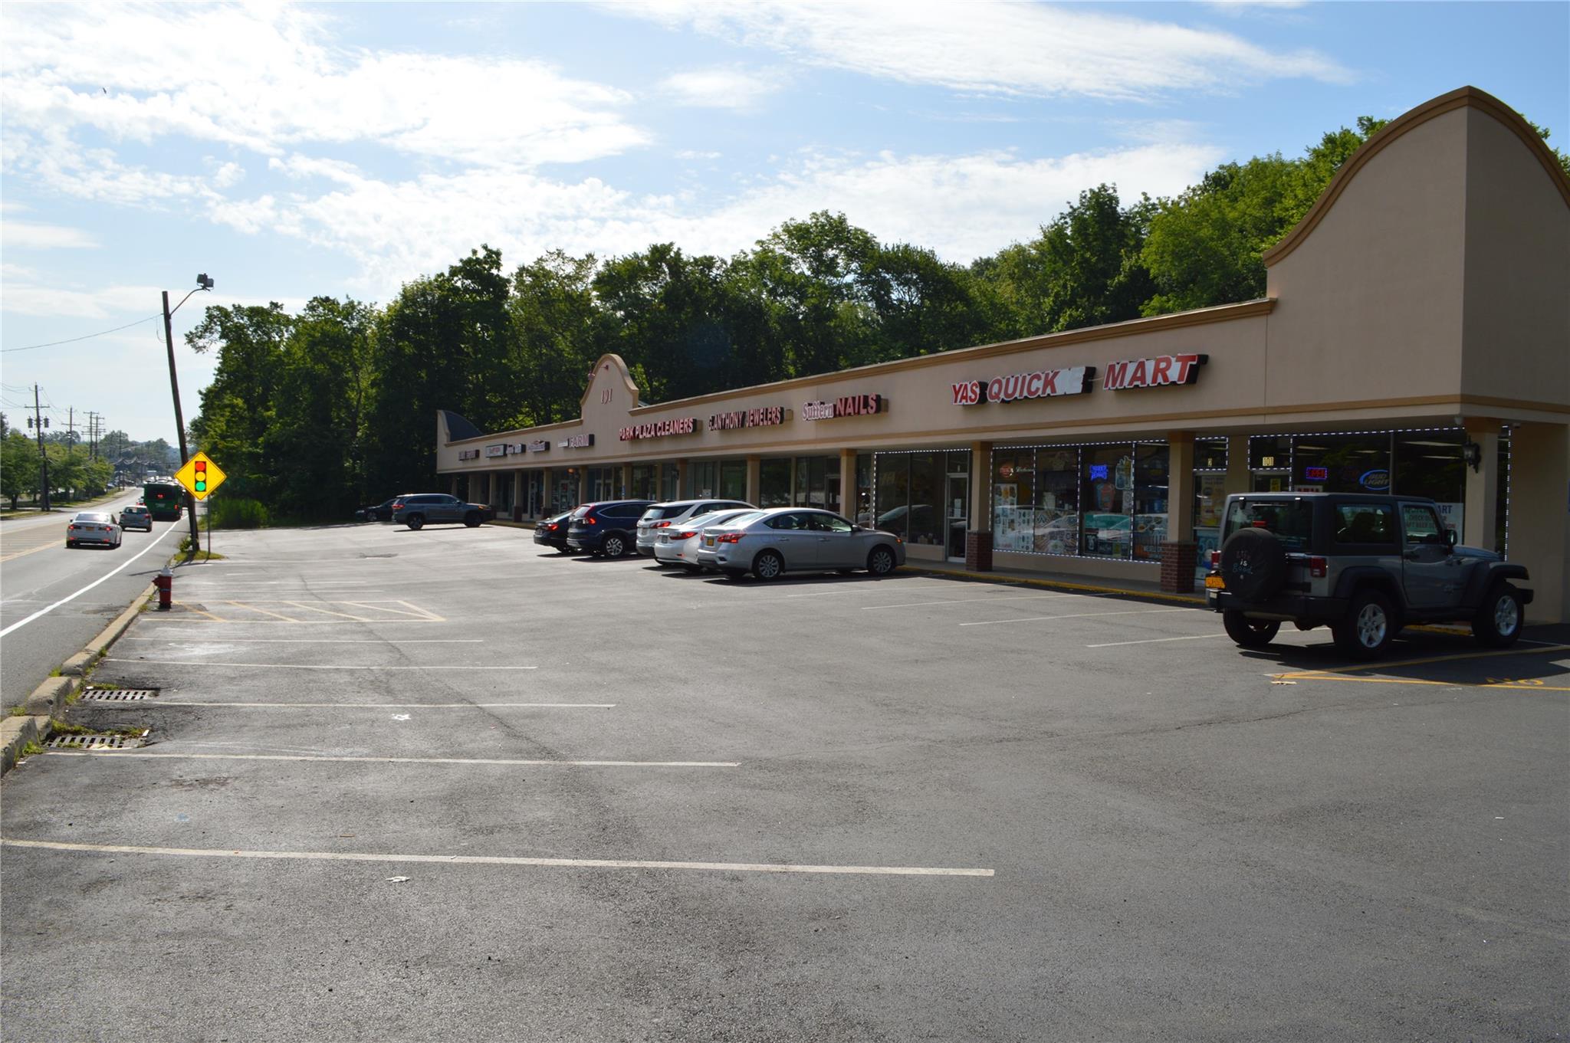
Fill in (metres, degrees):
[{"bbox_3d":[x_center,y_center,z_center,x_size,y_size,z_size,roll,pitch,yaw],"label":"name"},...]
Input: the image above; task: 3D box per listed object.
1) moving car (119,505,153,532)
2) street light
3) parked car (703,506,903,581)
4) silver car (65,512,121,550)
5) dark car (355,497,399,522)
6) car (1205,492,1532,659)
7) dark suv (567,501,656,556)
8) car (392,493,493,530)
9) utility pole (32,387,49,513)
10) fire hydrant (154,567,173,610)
[{"bbox_3d":[-38.081,-0.193,69.191,1.800,1.510,4.350,1,1,-27],"label":"moving car"},{"bbox_3d":[-21.326,-3.875,42.000,1.500,9.800,0.450,1,1,-27],"label":"street light"},{"bbox_3d":[0.507,0.491,25.606,4.620,1.495,1.760,1,1,-27],"label":"parked car"},{"bbox_3d":[-28.052,0.341,47.876,1.850,1.450,4.870,1,1,-27],"label":"silver car"},{"bbox_3d":[-23.116,-0.674,69.500,4.700,1.470,1.820,1,1,-24],"label":"dark car"},{"bbox_3d":[6.932,0.596,14.100,4.153,1.800,1.870,1,1,-27],"label":"car"},{"bbox_3d":[-3.978,0.234,34.366,4.560,1.650,1.820,1,1,-27],"label":"dark suv"},{"bbox_3d":[-17.434,-0.519,59.945,4.860,1.730,1.920,1,1,-25],"label":"car"},{"bbox_3d":[-69.675,-6.881,110.000,1.600,11.800,0.500,1,1,-27],"label":"utility pole"},{"bbox_3d":[-11.416,1.221,21.600,0.340,0.790,0.330,1,1,-26],"label":"fire hydrant"}]

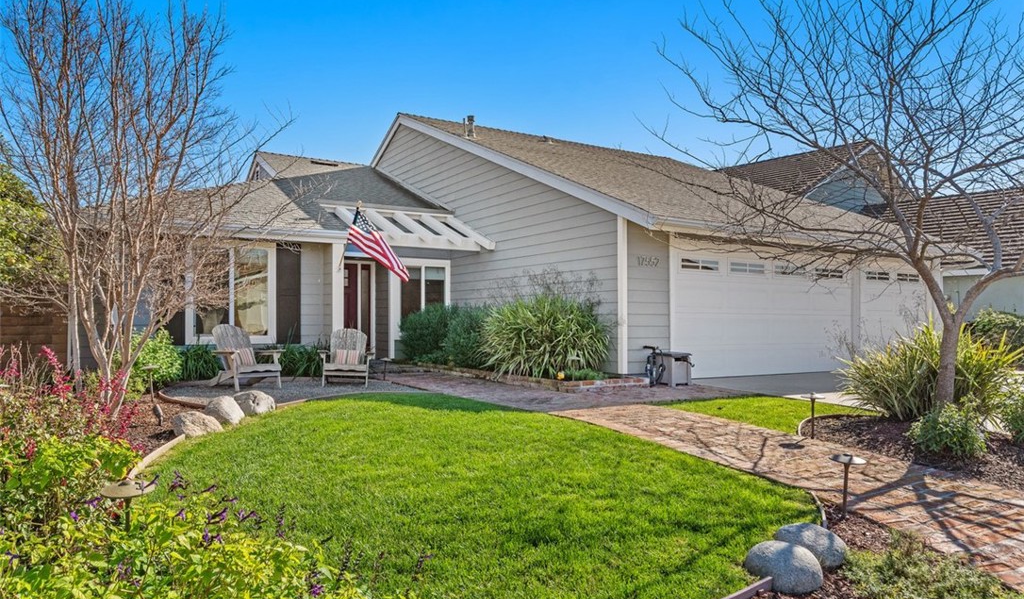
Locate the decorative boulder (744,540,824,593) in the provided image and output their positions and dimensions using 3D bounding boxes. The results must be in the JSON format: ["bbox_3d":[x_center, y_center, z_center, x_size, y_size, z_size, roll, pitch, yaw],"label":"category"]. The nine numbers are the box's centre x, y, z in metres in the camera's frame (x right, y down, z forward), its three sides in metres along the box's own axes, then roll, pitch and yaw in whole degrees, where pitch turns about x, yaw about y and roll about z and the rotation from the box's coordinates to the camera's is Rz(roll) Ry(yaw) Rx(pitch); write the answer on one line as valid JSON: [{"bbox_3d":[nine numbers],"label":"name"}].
[{"bbox_3d":[1.150,1.111,2.895,0.275,0.170,0.310,1,-2,-30],"label":"decorative boulder"}]

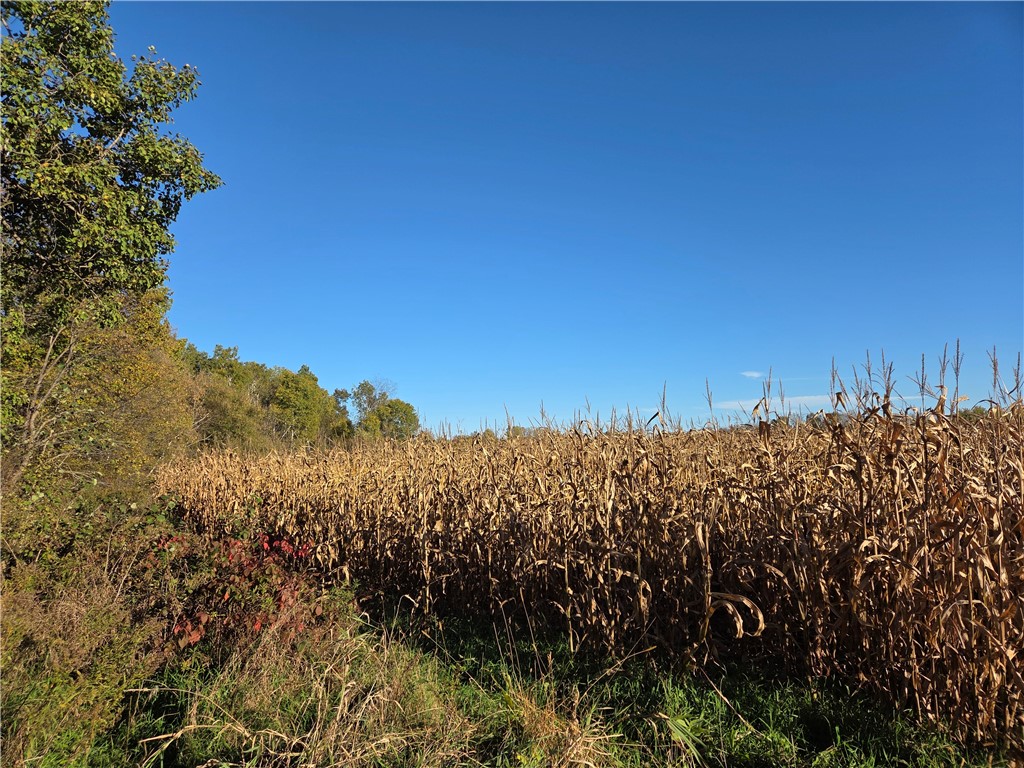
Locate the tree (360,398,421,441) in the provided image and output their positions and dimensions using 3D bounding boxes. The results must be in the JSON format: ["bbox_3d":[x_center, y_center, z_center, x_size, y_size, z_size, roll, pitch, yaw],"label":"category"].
[{"bbox_3d":[-14.286,5.350,80.000,7.000,7.300,6.600,1,-6,-10],"label":"tree"}]

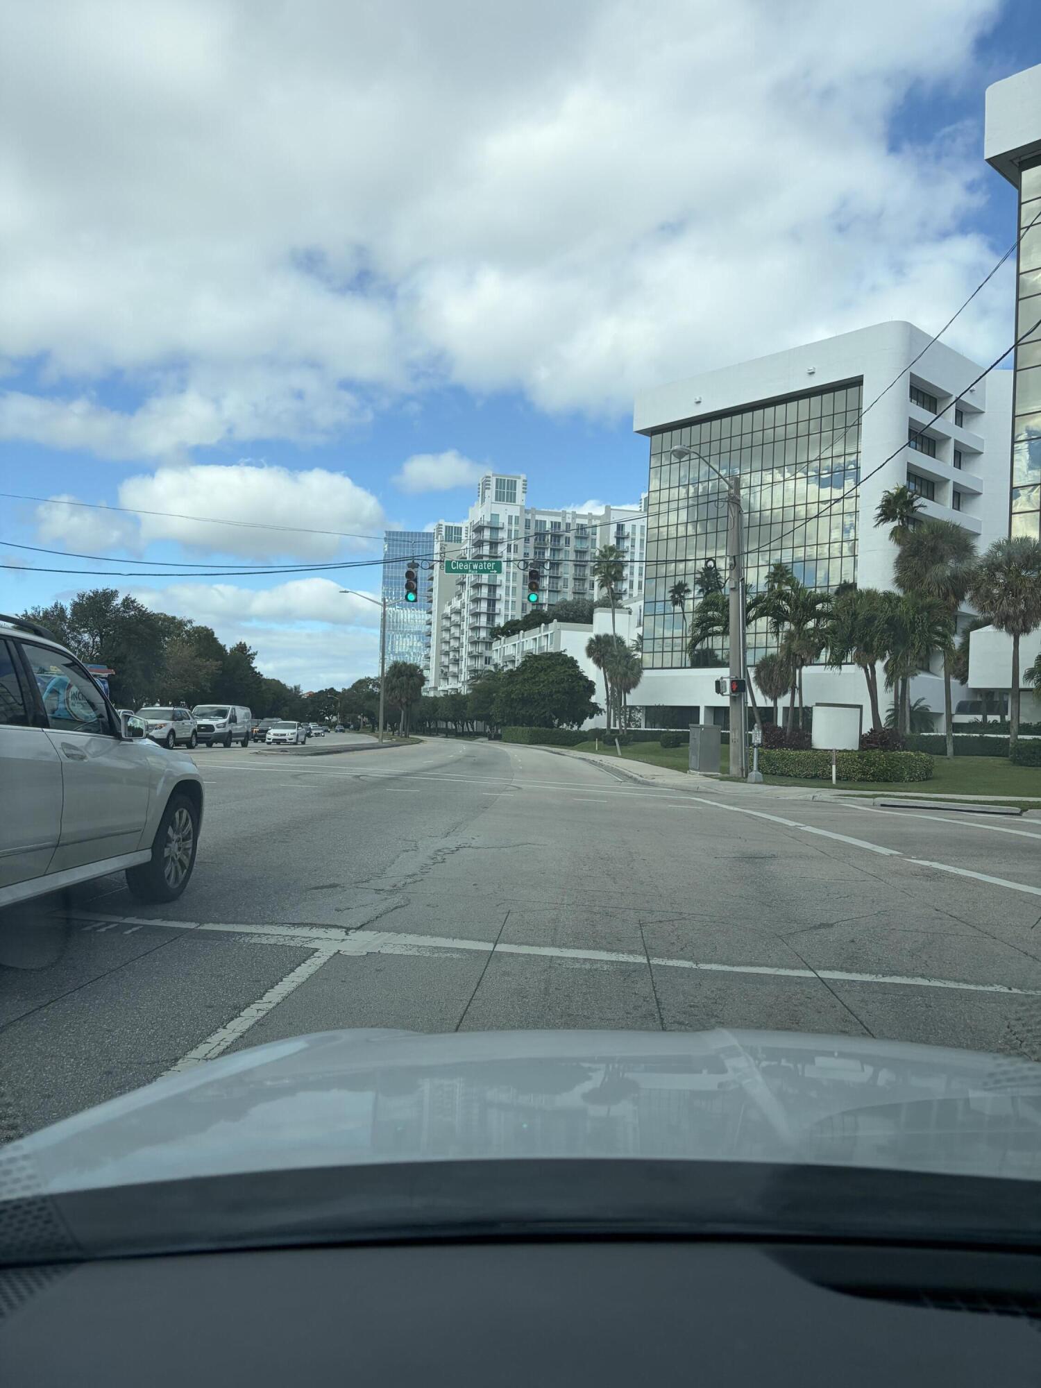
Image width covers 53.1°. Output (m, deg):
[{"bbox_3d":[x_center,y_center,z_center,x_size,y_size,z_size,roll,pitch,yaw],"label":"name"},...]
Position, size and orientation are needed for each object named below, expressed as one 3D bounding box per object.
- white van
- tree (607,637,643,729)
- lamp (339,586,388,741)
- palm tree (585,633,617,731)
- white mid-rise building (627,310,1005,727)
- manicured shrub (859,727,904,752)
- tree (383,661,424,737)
[{"bbox_3d":[-15.150,1.590,52.400,2.070,2.100,5.650,3,-2,-2],"label":"white van"},{"bbox_3d":[8.650,-0.412,88.000,3.000,8.400,3.000,3,-2,0],"label":"tree"},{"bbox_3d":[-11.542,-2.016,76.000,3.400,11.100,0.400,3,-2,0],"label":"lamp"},{"bbox_3d":[6.911,-0.641,88.000,2.900,8.800,2.900,3,-2,0],"label":"palm tree"},{"bbox_3d":[29.497,-13.059,104.448,22.000,35.390,30.190,5,-3,-42],"label":"white mid-rise building"},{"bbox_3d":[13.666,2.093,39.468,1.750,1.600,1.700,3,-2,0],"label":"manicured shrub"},{"bbox_3d":[-12.694,0.588,113.000,4.600,8.300,4.600,3,-2,0],"label":"tree"}]

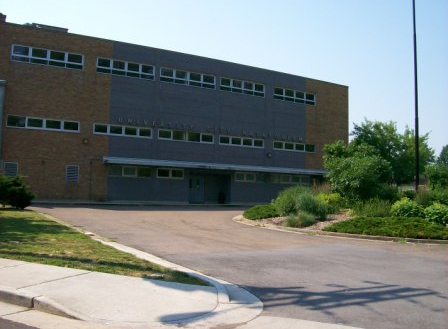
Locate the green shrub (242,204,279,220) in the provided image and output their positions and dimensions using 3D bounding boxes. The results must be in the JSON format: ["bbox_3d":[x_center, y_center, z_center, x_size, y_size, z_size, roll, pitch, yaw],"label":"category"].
[{"bbox_3d":[1.598,2.023,19.880,1.600,0.558,1.400,1,-4,0],"label":"green shrub"}]

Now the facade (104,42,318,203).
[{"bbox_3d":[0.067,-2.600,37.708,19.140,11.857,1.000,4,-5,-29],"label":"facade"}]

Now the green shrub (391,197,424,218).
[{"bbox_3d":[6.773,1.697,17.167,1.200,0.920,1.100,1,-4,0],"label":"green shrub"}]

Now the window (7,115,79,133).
[{"bbox_3d":[-11.083,-2.447,28.467,4.350,0.720,0.150,4,-5,-30],"label":"window"}]

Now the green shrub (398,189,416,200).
[{"bbox_3d":[11.829,2.095,30.000,1.102,0.938,1.102,-1,-5,21],"label":"green shrub"}]

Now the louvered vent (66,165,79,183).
[{"bbox_3d":[-10.401,0.683,32.041,0.854,1.167,0.120,4,-5,-29],"label":"louvered vent"}]

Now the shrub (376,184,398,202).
[{"bbox_3d":[7.120,1.463,20.257,0.950,1.185,0.900,1,-4,0],"label":"shrub"}]

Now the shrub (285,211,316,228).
[{"bbox_3d":[2.641,1.897,16.081,1.100,0.522,0.950,1,-4,0],"label":"shrub"}]

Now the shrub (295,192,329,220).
[{"bbox_3d":[4.136,1.938,22.000,1.527,1.284,1.527,0,-5,11],"label":"shrub"}]

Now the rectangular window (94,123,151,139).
[{"bbox_3d":[-7.304,-2.412,33.996,4.399,0.750,0.150,4,-5,-29],"label":"rectangular window"}]

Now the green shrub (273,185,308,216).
[{"bbox_3d":[3.010,1.658,20.952,1.650,1.335,1.500,1,-4,0],"label":"green shrub"}]

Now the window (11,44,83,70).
[{"bbox_3d":[-11.929,-7.262,31.710,4.644,1.065,0.150,4,-5,-29],"label":"window"}]

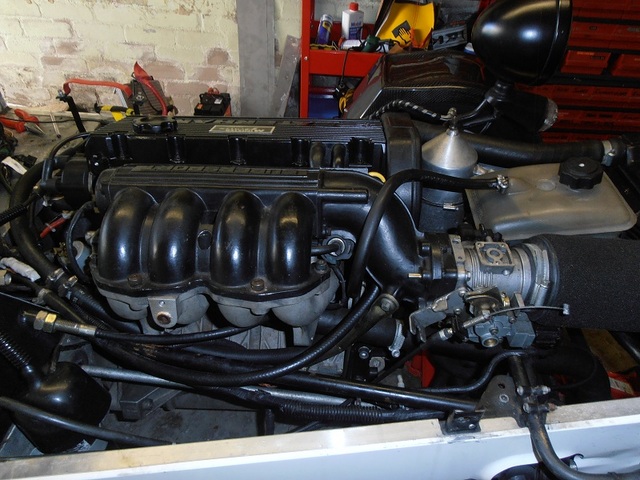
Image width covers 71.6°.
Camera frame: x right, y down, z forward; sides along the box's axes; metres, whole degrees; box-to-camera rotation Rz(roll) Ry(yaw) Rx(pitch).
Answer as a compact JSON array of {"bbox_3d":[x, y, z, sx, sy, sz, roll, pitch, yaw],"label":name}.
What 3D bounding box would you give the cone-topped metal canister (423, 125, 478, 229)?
[{"bbox_3d":[0.213,-0.090,0.748,0.092,0.195,0.092,0,25,0],"label":"cone-topped metal canister"}]

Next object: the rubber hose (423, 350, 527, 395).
[{"bbox_3d":[0.212,0.186,0.616,0.135,0.065,0.035,0,34,-6],"label":"rubber hose"}]

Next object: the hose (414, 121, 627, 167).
[{"bbox_3d":[0.345,-0.159,0.759,0.375,0.053,0.065,4,34,0],"label":"hose"}]

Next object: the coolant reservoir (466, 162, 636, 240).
[{"bbox_3d":[0.331,-0.054,0.664,0.205,0.125,0.165,0,34,-6],"label":"coolant reservoir"}]

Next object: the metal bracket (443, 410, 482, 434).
[{"bbox_3d":[0.149,0.191,0.465,0.042,0.028,0.028,0,34,-6],"label":"metal bracket"}]

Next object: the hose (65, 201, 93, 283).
[{"bbox_3d":[-0.331,0.002,0.610,0.037,0.082,0.085,-3,35,-11],"label":"hose"}]

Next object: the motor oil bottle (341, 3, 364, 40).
[{"bbox_3d":[0.143,-0.944,1.930,0.078,0.172,0.052,-16,39,-27],"label":"motor oil bottle"}]

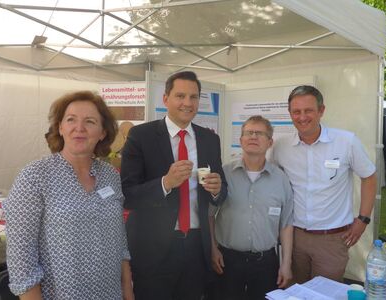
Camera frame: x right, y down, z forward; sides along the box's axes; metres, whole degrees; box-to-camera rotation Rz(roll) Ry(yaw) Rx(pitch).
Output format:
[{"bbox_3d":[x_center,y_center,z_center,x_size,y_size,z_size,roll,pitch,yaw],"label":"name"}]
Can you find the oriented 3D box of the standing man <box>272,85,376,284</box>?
[{"bbox_3d":[0.675,0.545,1.860,0.600,1.800,0.380,3,3,30],"label":"standing man"}]

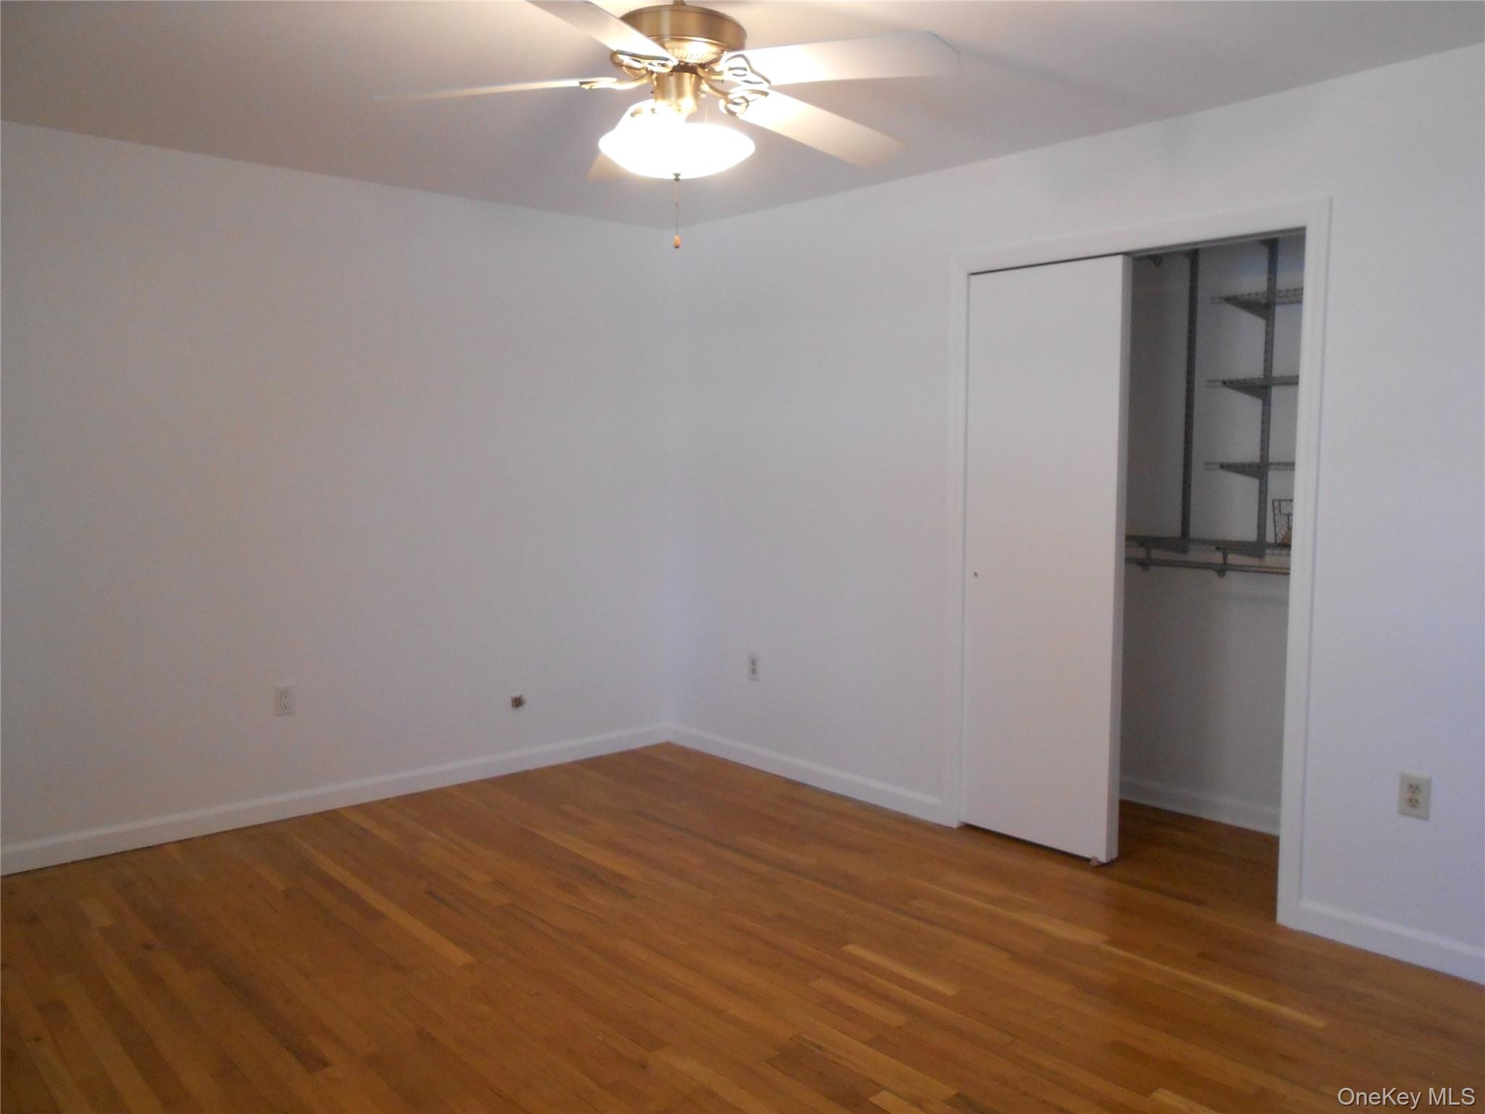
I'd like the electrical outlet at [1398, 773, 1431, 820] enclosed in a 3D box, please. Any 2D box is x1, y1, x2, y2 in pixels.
[{"bbox_3d":[1.824,0.651,3.027,0.009,0.116,0.073,-5,7,-42],"label":"electrical outlet"}]

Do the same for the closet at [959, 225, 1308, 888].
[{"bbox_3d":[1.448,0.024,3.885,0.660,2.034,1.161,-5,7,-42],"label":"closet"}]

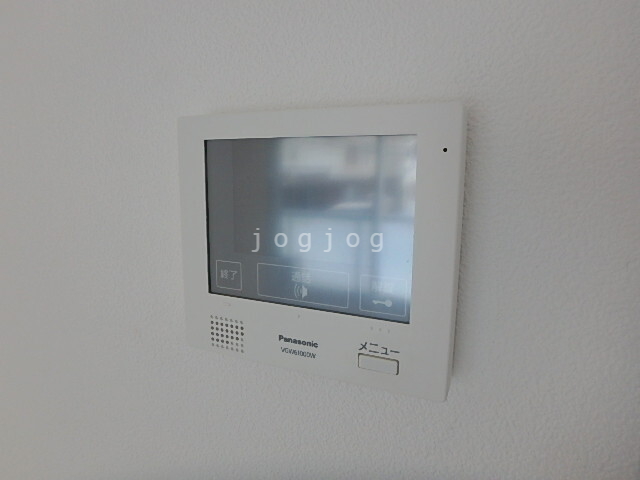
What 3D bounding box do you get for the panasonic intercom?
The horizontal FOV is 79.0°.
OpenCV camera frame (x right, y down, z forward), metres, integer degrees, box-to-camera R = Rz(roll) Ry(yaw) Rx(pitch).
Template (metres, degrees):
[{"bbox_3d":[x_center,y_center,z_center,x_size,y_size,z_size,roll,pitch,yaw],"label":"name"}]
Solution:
[{"bbox_3d":[-0.006,0.002,0.208,0.151,0.134,0.022,4,9,22],"label":"panasonic intercom"}]

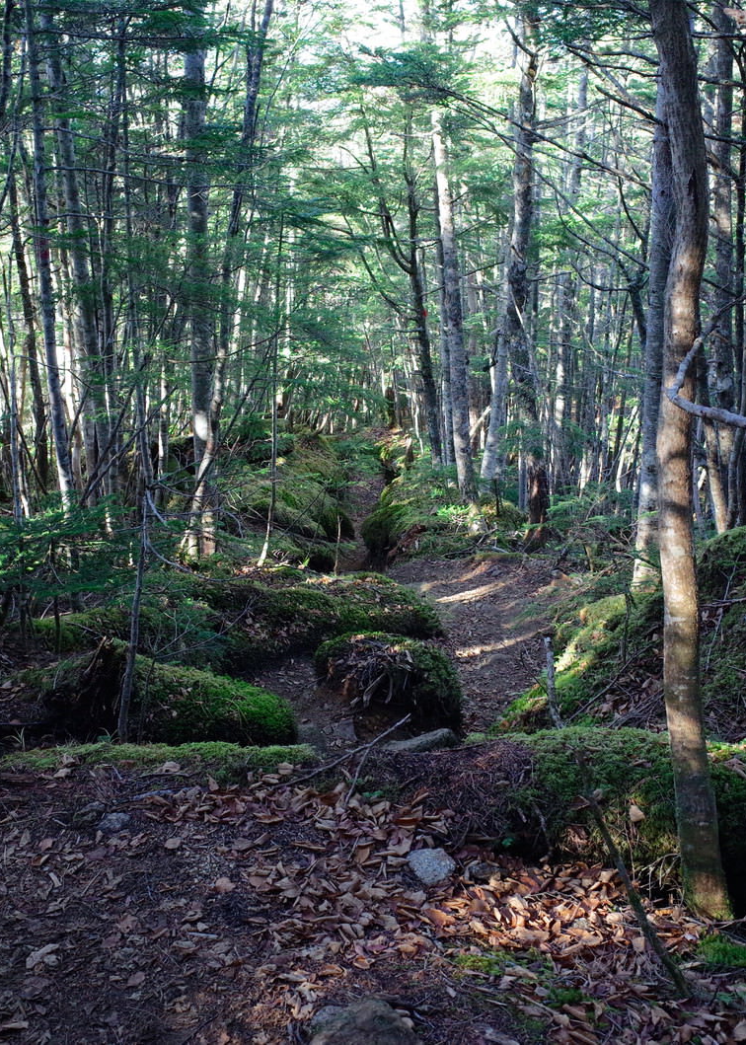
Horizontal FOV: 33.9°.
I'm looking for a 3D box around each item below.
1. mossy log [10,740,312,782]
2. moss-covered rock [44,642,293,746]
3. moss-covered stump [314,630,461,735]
[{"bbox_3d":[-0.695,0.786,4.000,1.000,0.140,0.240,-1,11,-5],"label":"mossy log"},{"bbox_3d":[-0.798,0.693,4.900,0.974,0.380,0.701,0,12,0],"label":"moss-covered rock"},{"bbox_3d":[0.073,0.701,5.350,0.630,0.420,0.550,-1,11,0],"label":"moss-covered stump"}]

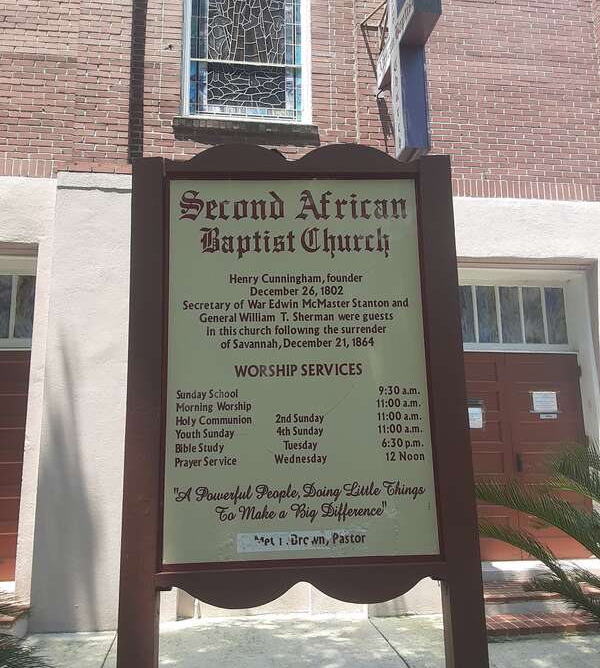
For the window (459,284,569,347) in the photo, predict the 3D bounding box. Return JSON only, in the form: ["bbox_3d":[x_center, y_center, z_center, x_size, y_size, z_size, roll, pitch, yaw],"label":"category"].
[{"bbox_3d":[2.197,-0.200,6.805,1.480,0.630,0.080,1,-10,-6],"label":"window"}]

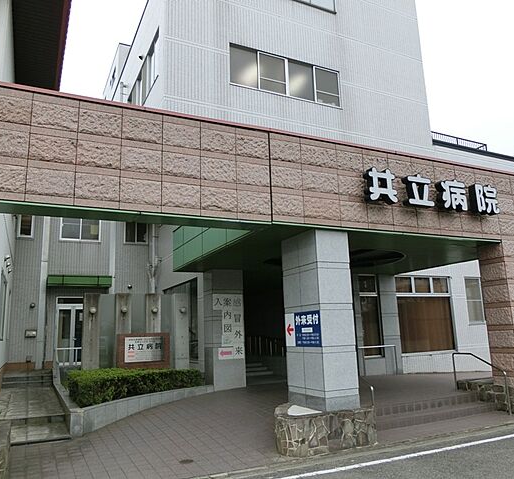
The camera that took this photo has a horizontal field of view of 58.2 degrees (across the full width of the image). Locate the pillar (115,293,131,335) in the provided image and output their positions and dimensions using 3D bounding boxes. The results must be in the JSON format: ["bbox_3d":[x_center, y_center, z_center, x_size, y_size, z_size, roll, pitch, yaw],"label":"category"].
[{"bbox_3d":[-3.838,2.762,13.093,0.358,2.403,0.388,4,-13,-25],"label":"pillar"}]

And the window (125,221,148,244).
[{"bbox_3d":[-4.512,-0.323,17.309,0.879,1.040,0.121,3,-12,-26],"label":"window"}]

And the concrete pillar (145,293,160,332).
[{"bbox_3d":[-2.560,2.406,11.300,0.364,2.121,0.202,3,-12,-26],"label":"concrete pillar"}]

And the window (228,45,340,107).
[{"bbox_3d":[1.001,-5.135,14.684,3.987,1.356,0.120,4,-13,-25],"label":"window"}]

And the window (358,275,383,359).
[{"bbox_3d":[3.541,2.369,14.376,0.746,2.514,0.120,4,-13,-25],"label":"window"}]

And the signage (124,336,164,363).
[{"bbox_3d":[-2.619,2.570,10.778,0.904,0.576,0.061,3,-12,-26],"label":"signage"}]

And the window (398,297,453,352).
[{"bbox_3d":[5.664,2.816,15.390,2.374,1.826,0.120,4,-13,-25],"label":"window"}]

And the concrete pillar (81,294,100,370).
[{"bbox_3d":[-4.594,2.718,12.746,0.358,2.393,0.388,4,-13,-25],"label":"concrete pillar"}]

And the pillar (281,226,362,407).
[{"bbox_3d":[0.999,1.283,7.494,0.616,2.677,1.040,3,-12,-26],"label":"pillar"}]

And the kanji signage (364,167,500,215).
[{"bbox_3d":[3.083,-0.808,8.008,2.990,0.520,0.162,3,-12,-26],"label":"kanji signage"}]

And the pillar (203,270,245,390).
[{"bbox_3d":[-0.891,2.432,12.622,0.903,3.110,0.775,4,-13,-25],"label":"pillar"}]

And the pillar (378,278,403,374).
[{"bbox_3d":[3.753,2.451,13.524,0.606,2.823,0.454,3,-12,-26],"label":"pillar"}]

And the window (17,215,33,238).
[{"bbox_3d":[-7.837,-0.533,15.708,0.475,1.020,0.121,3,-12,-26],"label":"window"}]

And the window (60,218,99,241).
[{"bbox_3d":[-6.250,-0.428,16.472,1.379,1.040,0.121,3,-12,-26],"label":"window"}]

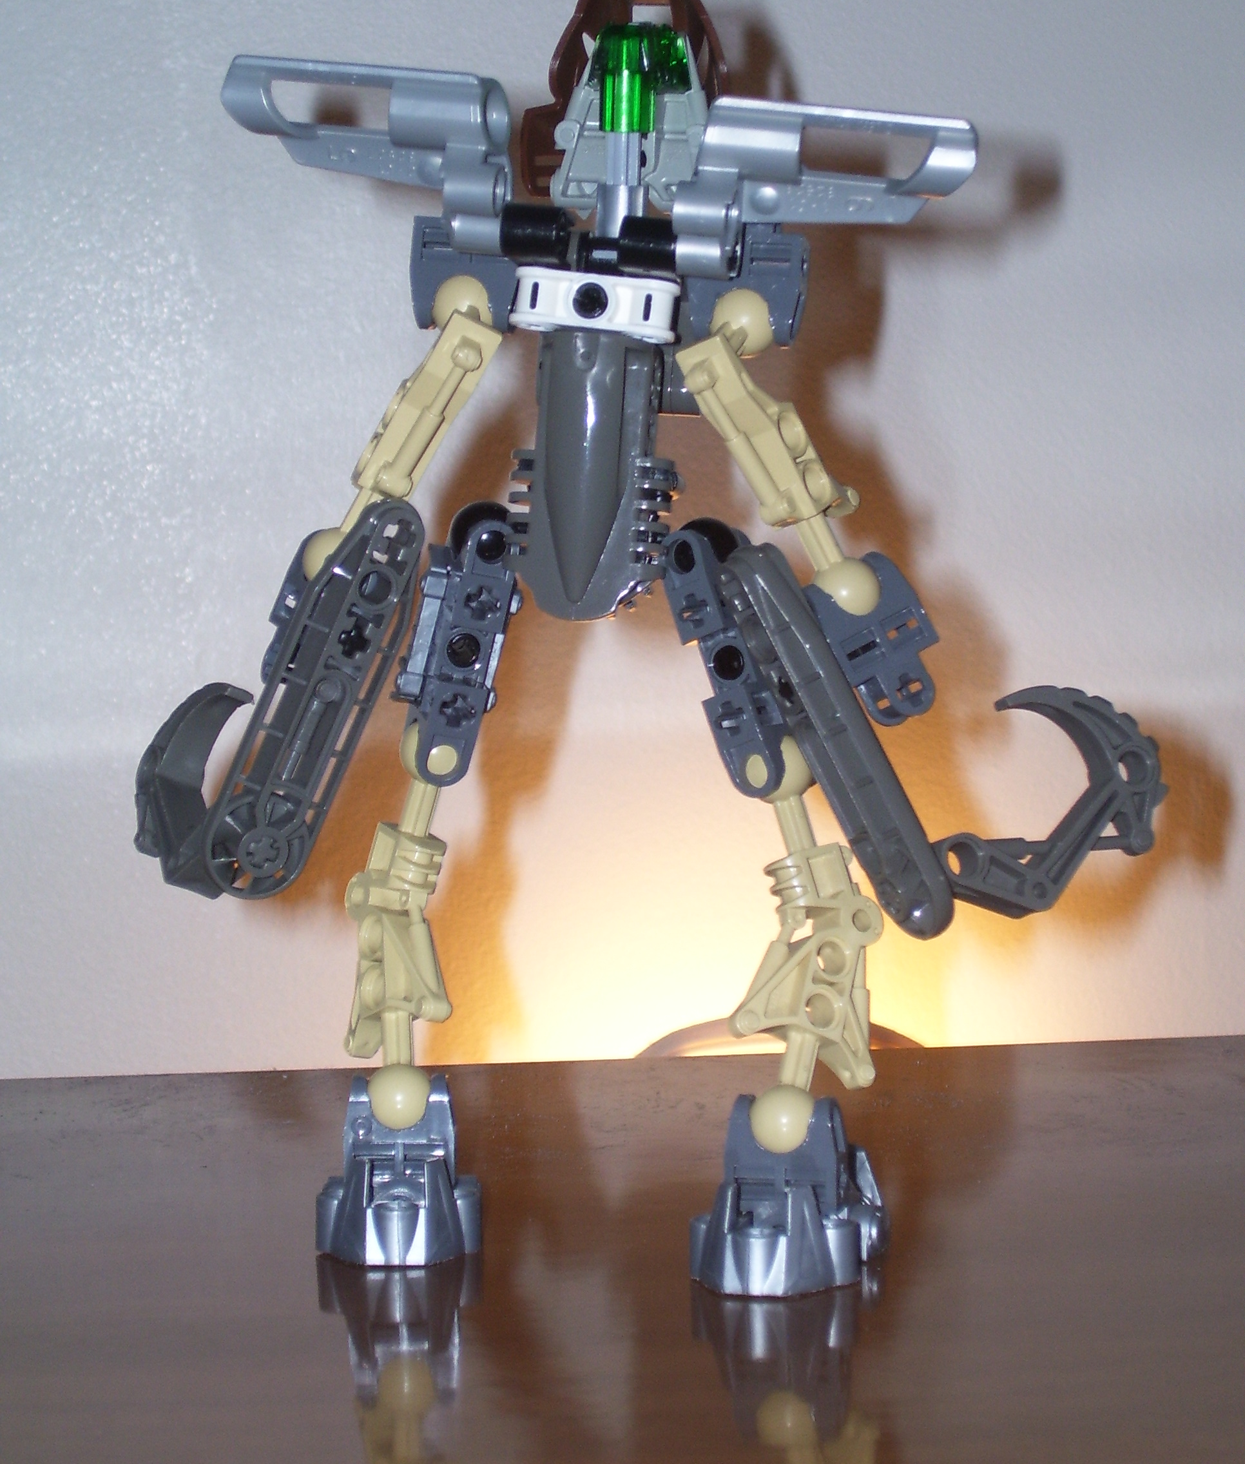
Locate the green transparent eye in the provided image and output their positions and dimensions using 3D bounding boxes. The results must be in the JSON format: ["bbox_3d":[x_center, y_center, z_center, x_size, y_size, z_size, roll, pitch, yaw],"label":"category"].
[{"bbox_3d":[0.003,-0.095,0.573,0.015,0.015,0.016,0,5,8],"label":"green transparent eye"}]

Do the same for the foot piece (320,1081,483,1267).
[{"bbox_3d":[-0.033,0.064,0.597,0.025,0.025,0.041,-1,5,-1],"label":"foot piece"}]

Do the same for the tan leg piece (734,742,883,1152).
[{"bbox_3d":[0.025,0.030,0.558,0.023,0.066,0.011,-16,25,-31],"label":"tan leg piece"}]

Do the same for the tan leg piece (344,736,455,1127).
[{"bbox_3d":[-0.032,0.028,0.585,0.011,0.066,0.023,-14,31,-39],"label":"tan leg piece"}]

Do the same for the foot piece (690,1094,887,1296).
[{"bbox_3d":[0.024,0.065,0.569,0.025,0.025,0.041,0,5,13],"label":"foot piece"}]

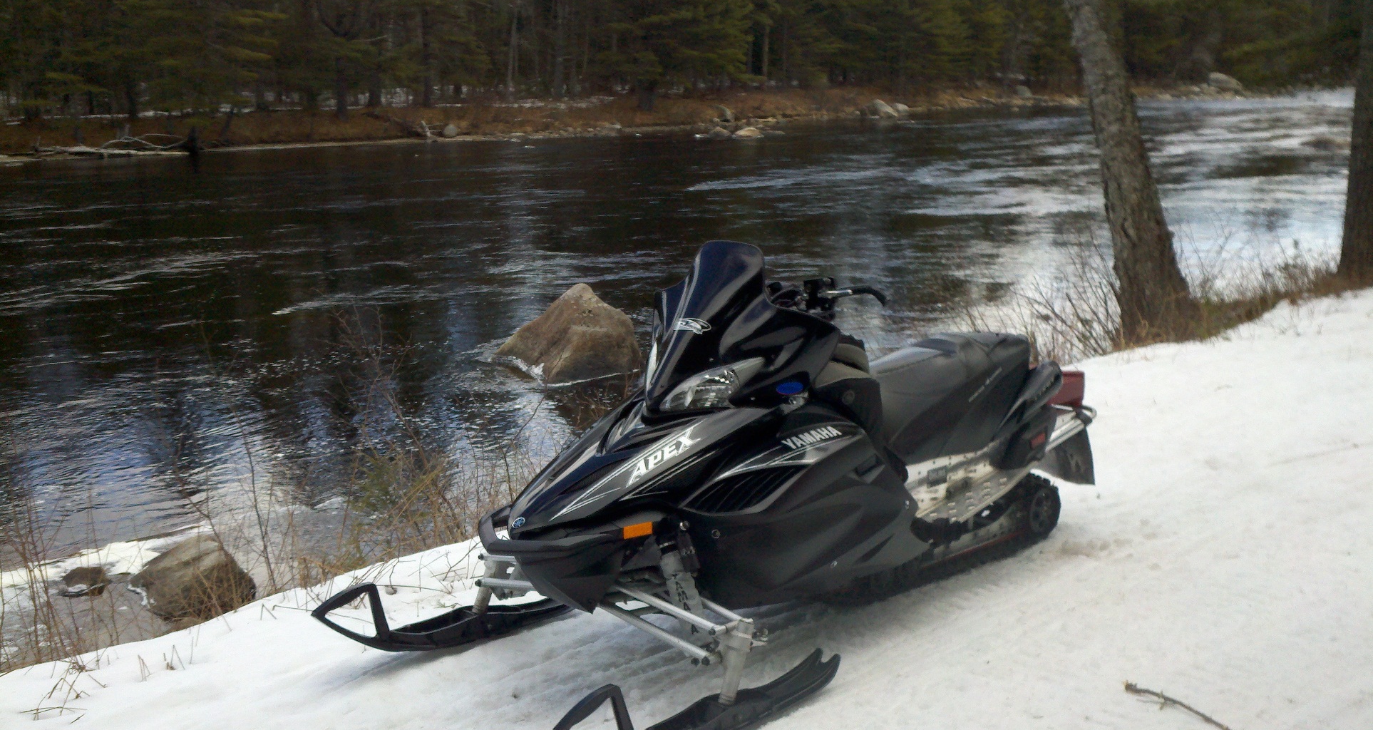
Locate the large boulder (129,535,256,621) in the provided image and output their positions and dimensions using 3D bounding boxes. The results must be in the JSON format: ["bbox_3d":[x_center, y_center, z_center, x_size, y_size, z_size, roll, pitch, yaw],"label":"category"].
[{"bbox_3d":[-2.372,0.974,6.625,0.608,0.338,0.517,0,12,0],"label":"large boulder"}]

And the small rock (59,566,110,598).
[{"bbox_3d":[-2.955,1.046,6.790,0.248,0.126,0.198,0,12,0],"label":"small rock"}]

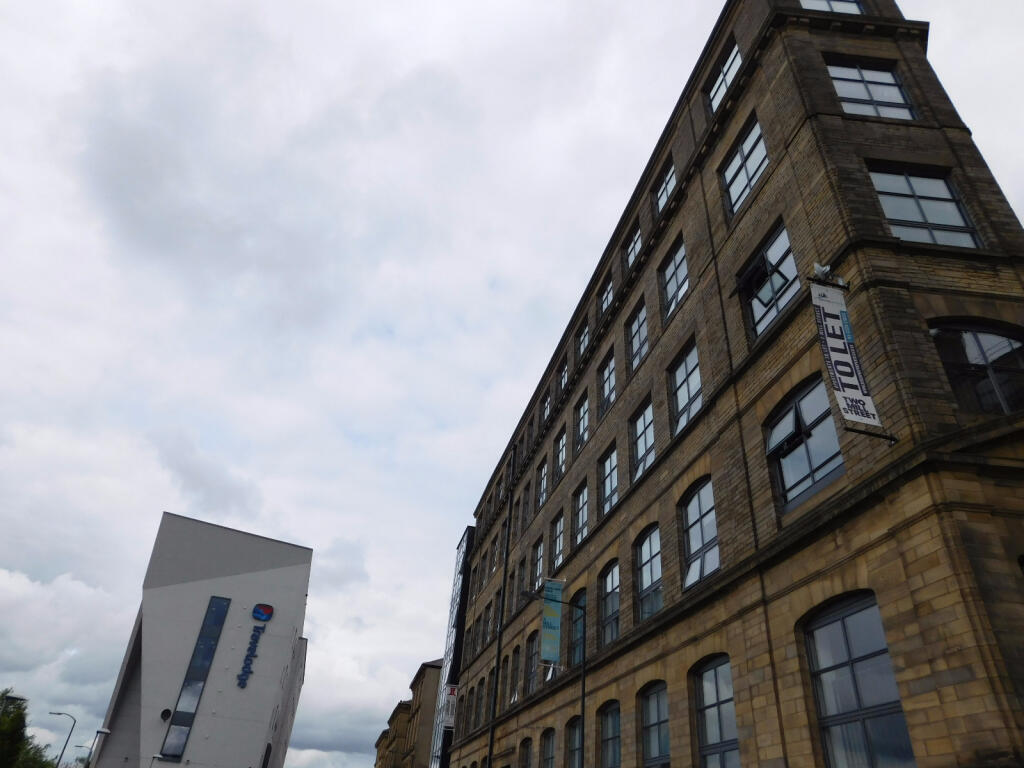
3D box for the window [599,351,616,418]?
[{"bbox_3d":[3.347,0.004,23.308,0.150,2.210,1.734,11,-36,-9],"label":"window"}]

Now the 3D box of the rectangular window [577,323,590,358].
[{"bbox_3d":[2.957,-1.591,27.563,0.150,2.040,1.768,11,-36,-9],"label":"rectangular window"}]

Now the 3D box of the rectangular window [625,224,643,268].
[{"bbox_3d":[4.383,-4.794,24.416,0.200,1.632,1.680,11,-35,-9],"label":"rectangular window"}]

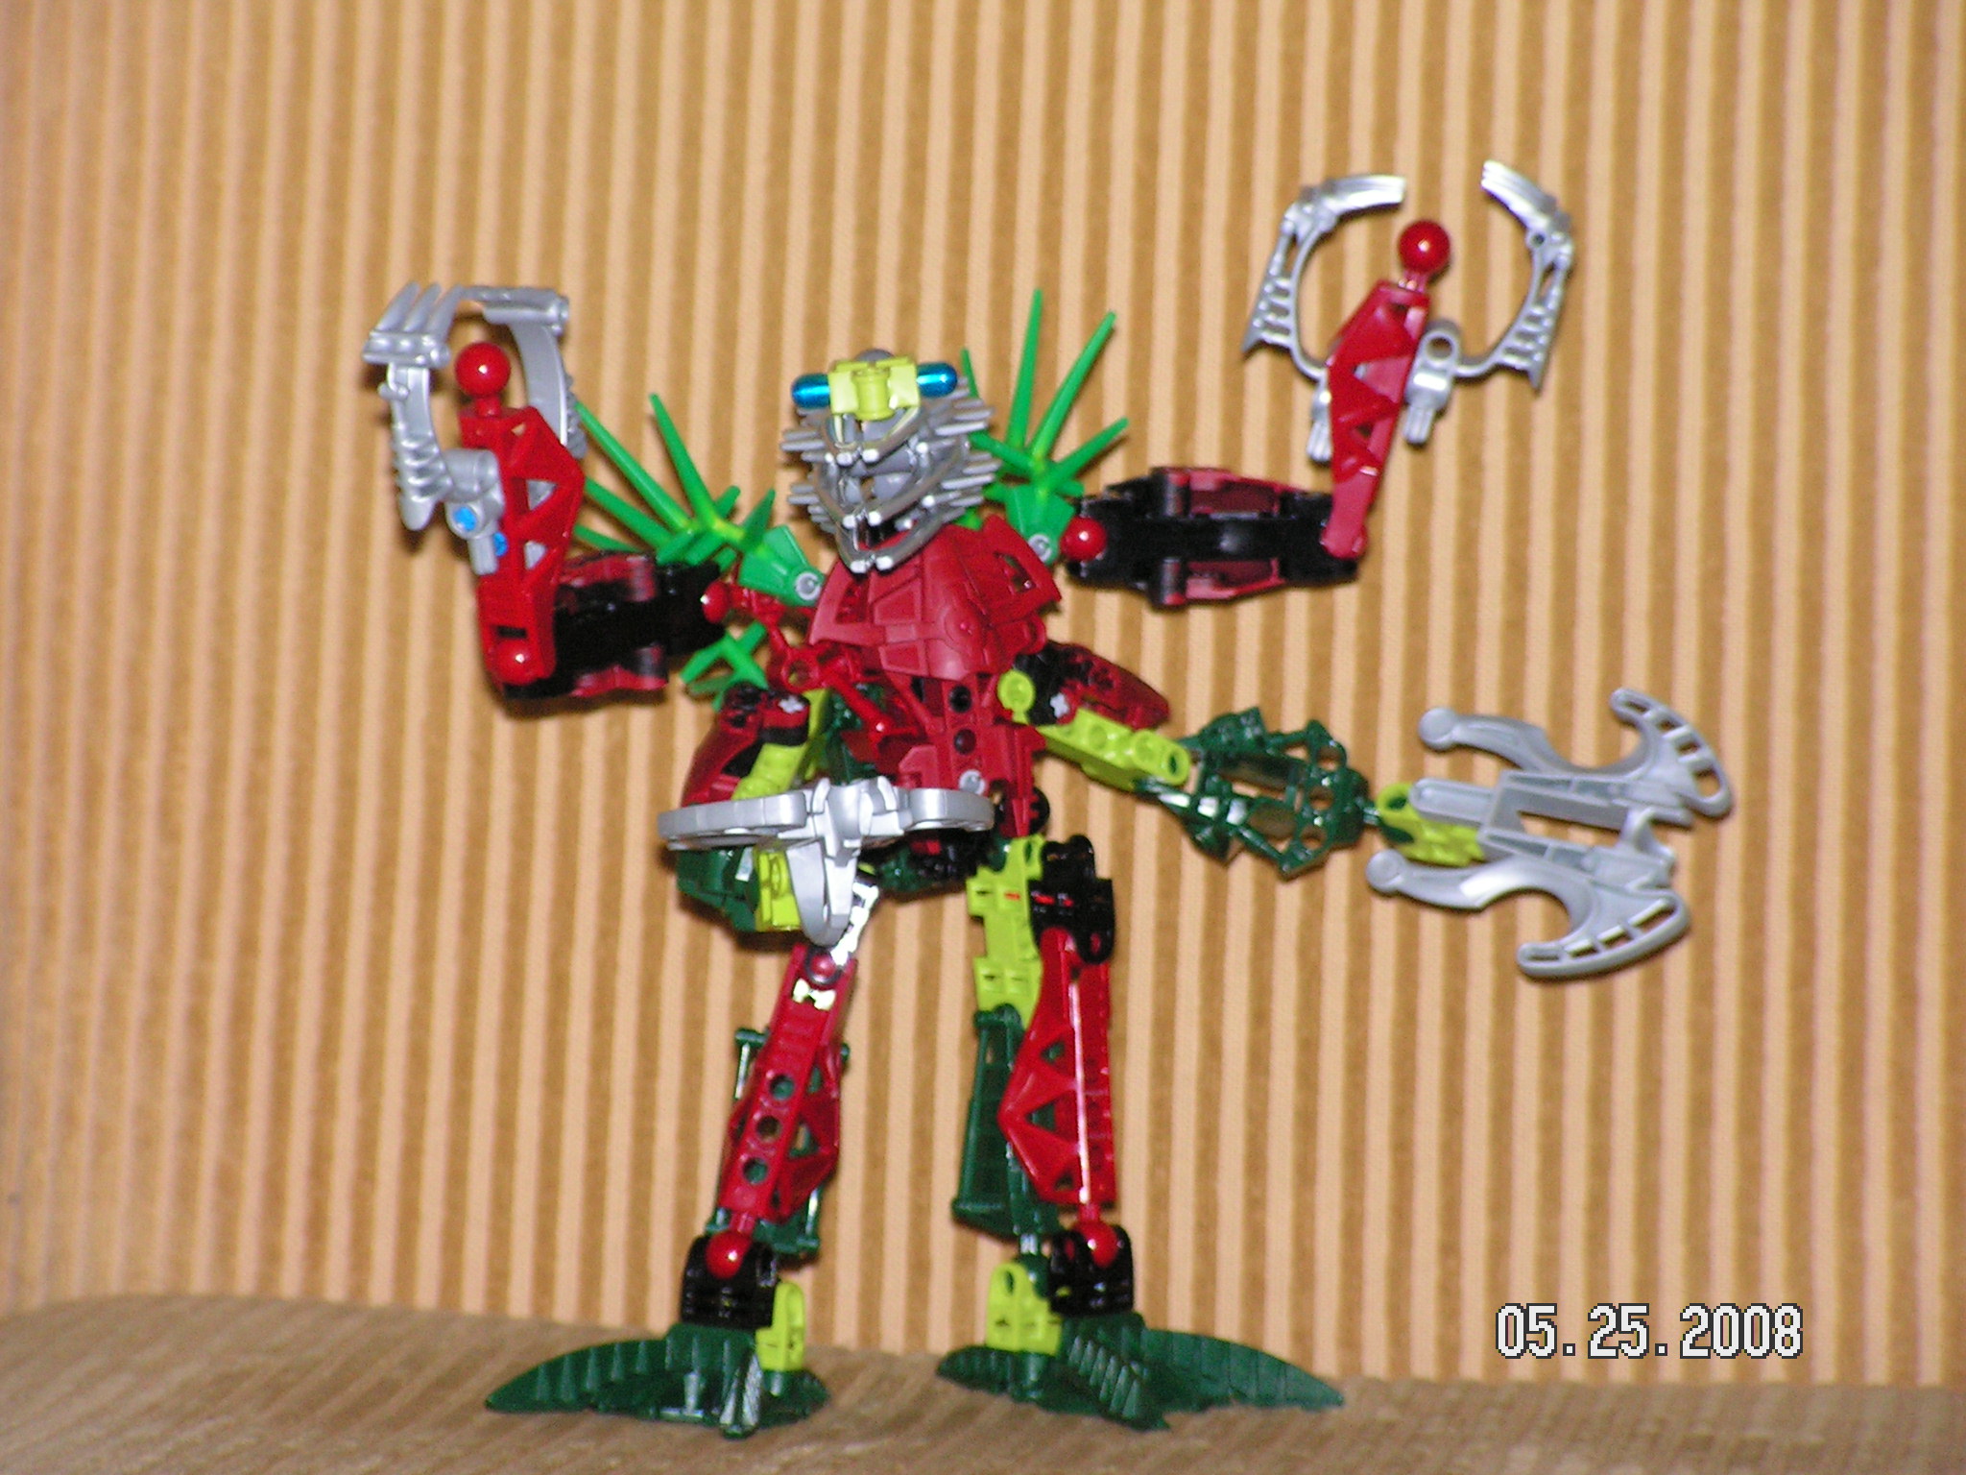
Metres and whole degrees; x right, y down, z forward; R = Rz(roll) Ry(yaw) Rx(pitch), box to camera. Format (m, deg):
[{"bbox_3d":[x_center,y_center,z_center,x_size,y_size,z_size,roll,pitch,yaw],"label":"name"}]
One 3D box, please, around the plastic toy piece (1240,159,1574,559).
[{"bbox_3d":[0.081,-0.074,1.940,0.058,0.083,0.028,17,6,4],"label":"plastic toy piece"}]

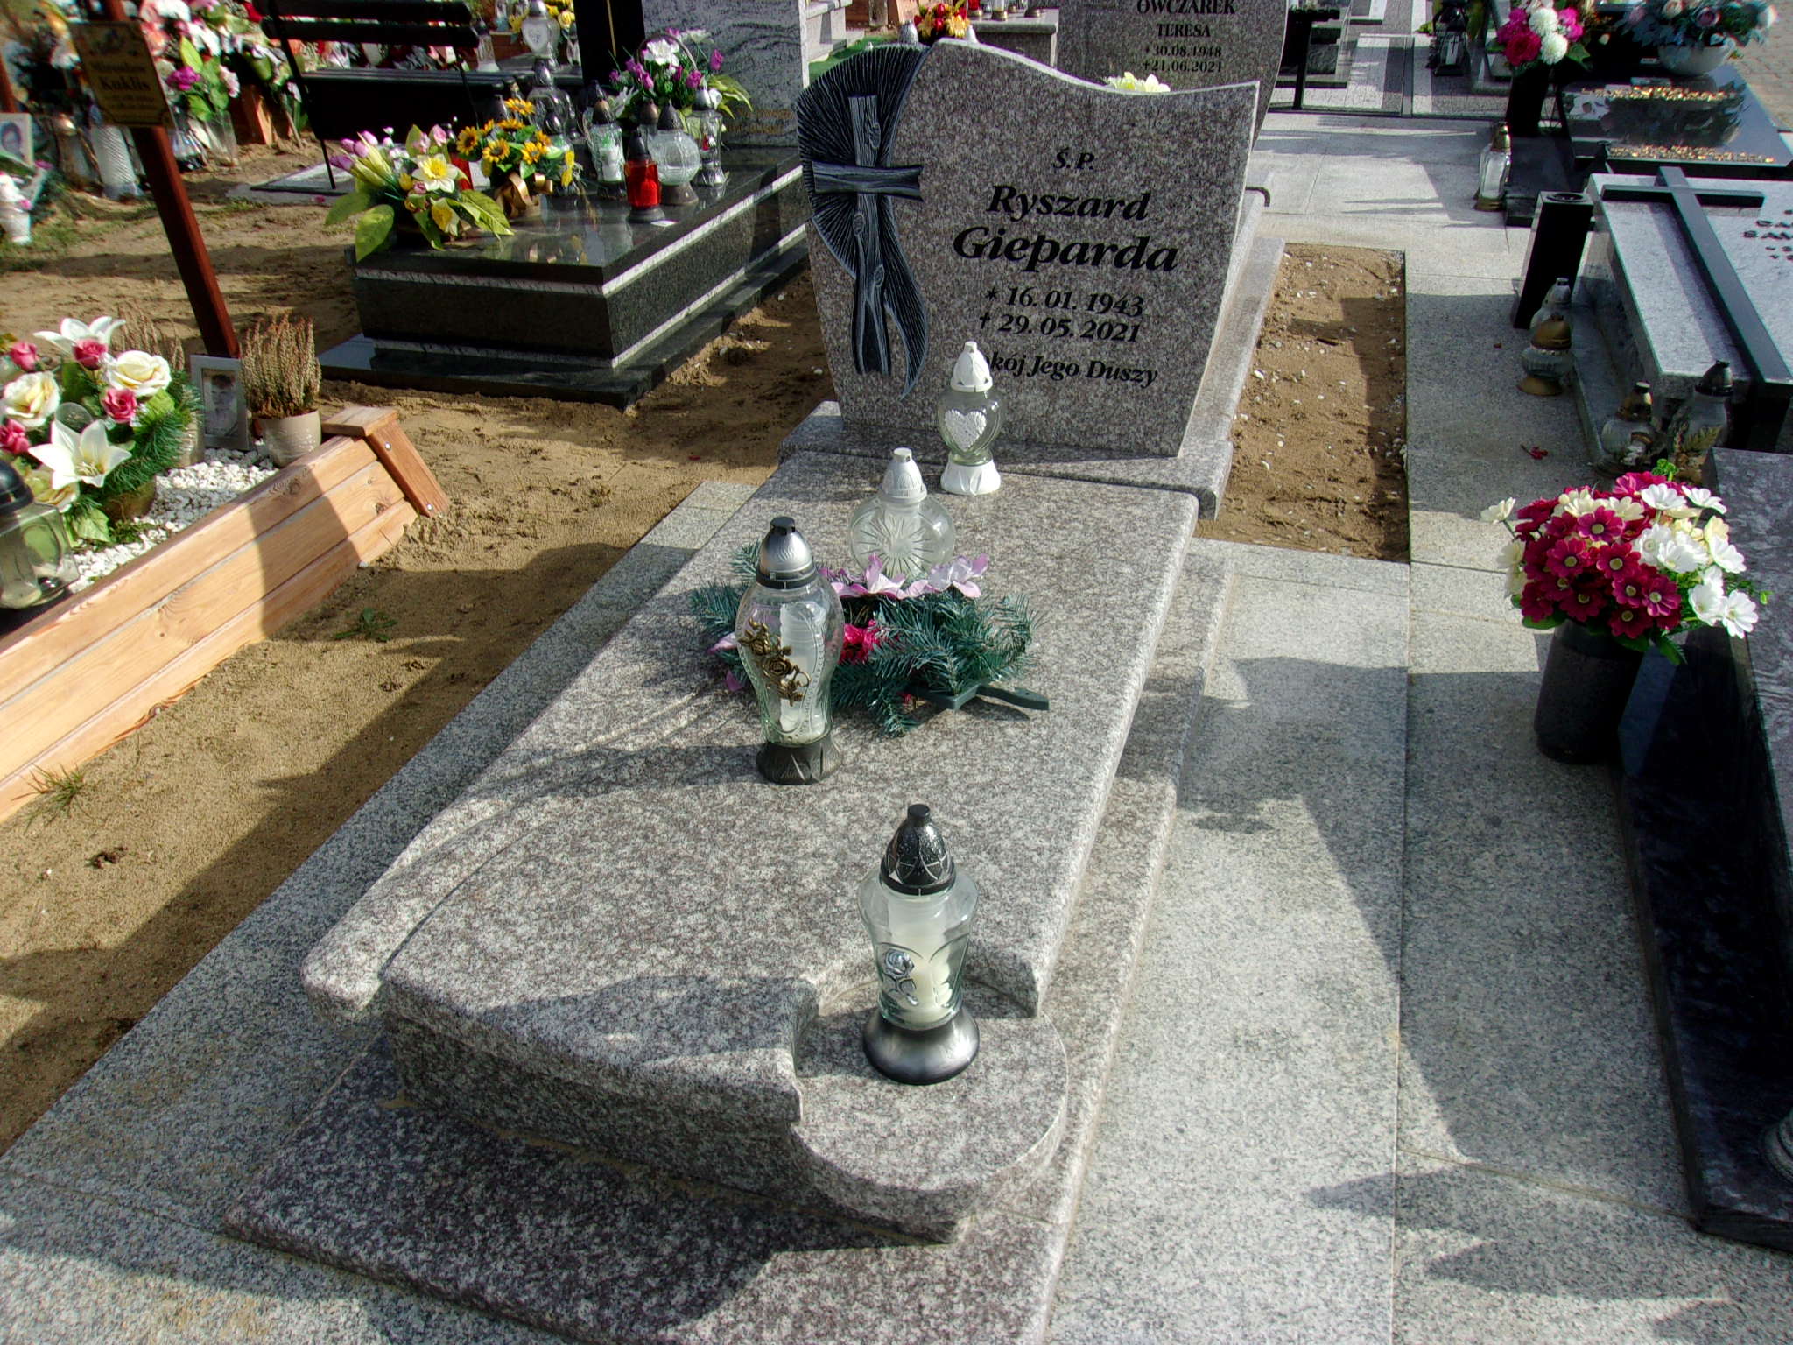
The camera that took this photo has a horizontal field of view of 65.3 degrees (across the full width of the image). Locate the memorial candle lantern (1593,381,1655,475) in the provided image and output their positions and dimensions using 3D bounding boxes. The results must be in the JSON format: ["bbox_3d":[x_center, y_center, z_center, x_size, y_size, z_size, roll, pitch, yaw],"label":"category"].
[{"bbox_3d":[1.770,-0.593,3.359,0.133,0.217,0.133,16,36,25],"label":"memorial candle lantern"}]

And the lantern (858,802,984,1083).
[{"bbox_3d":[0.027,0.275,1.489,0.128,0.345,0.125,-1,32,0],"label":"lantern"}]

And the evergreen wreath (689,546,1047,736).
[{"bbox_3d":[-0.040,-0.067,1.910,0.510,0.130,0.320,9,33,16],"label":"evergreen wreath"}]

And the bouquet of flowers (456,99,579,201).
[{"bbox_3d":[-1.122,-1.554,4.197,0.310,0.300,0.280,9,33,16],"label":"bouquet of flowers"}]

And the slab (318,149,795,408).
[{"bbox_3d":[-0.927,-1.429,4.606,0.997,0.355,1.908,9,34,15],"label":"slab"}]

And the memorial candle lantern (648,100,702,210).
[{"bbox_3d":[-0.667,-1.565,4.217,0.155,0.280,0.150,-1,32,1],"label":"memorial candle lantern"}]

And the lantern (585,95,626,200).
[{"bbox_3d":[-0.888,-1.607,4.287,0.110,0.285,0.110,9,33,16],"label":"lantern"}]

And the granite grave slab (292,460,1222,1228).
[{"bbox_3d":[-0.054,0.123,1.991,0.750,0.289,1.423,9,33,16],"label":"granite grave slab"}]

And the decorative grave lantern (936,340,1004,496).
[{"bbox_3d":[0.139,-0.477,2.581,0.118,0.275,0.114,4,33,7],"label":"decorative grave lantern"}]

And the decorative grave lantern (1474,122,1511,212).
[{"bbox_3d":[2.352,-1.979,5.462,0.128,0.302,0.125,12,34,19],"label":"decorative grave lantern"}]

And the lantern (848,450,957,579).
[{"bbox_3d":[0.007,-0.246,2.236,0.160,0.261,0.121,4,33,7],"label":"lantern"}]

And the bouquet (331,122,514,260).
[{"bbox_3d":[-1.309,-1.354,3.910,0.440,0.310,0.370,9,33,16],"label":"bouquet"}]

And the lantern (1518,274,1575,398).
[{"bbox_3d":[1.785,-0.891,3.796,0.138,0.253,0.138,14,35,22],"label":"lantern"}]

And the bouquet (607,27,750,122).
[{"bbox_3d":[-0.722,-1.907,4.655,0.440,0.400,0.320,9,33,16],"label":"bouquet"}]

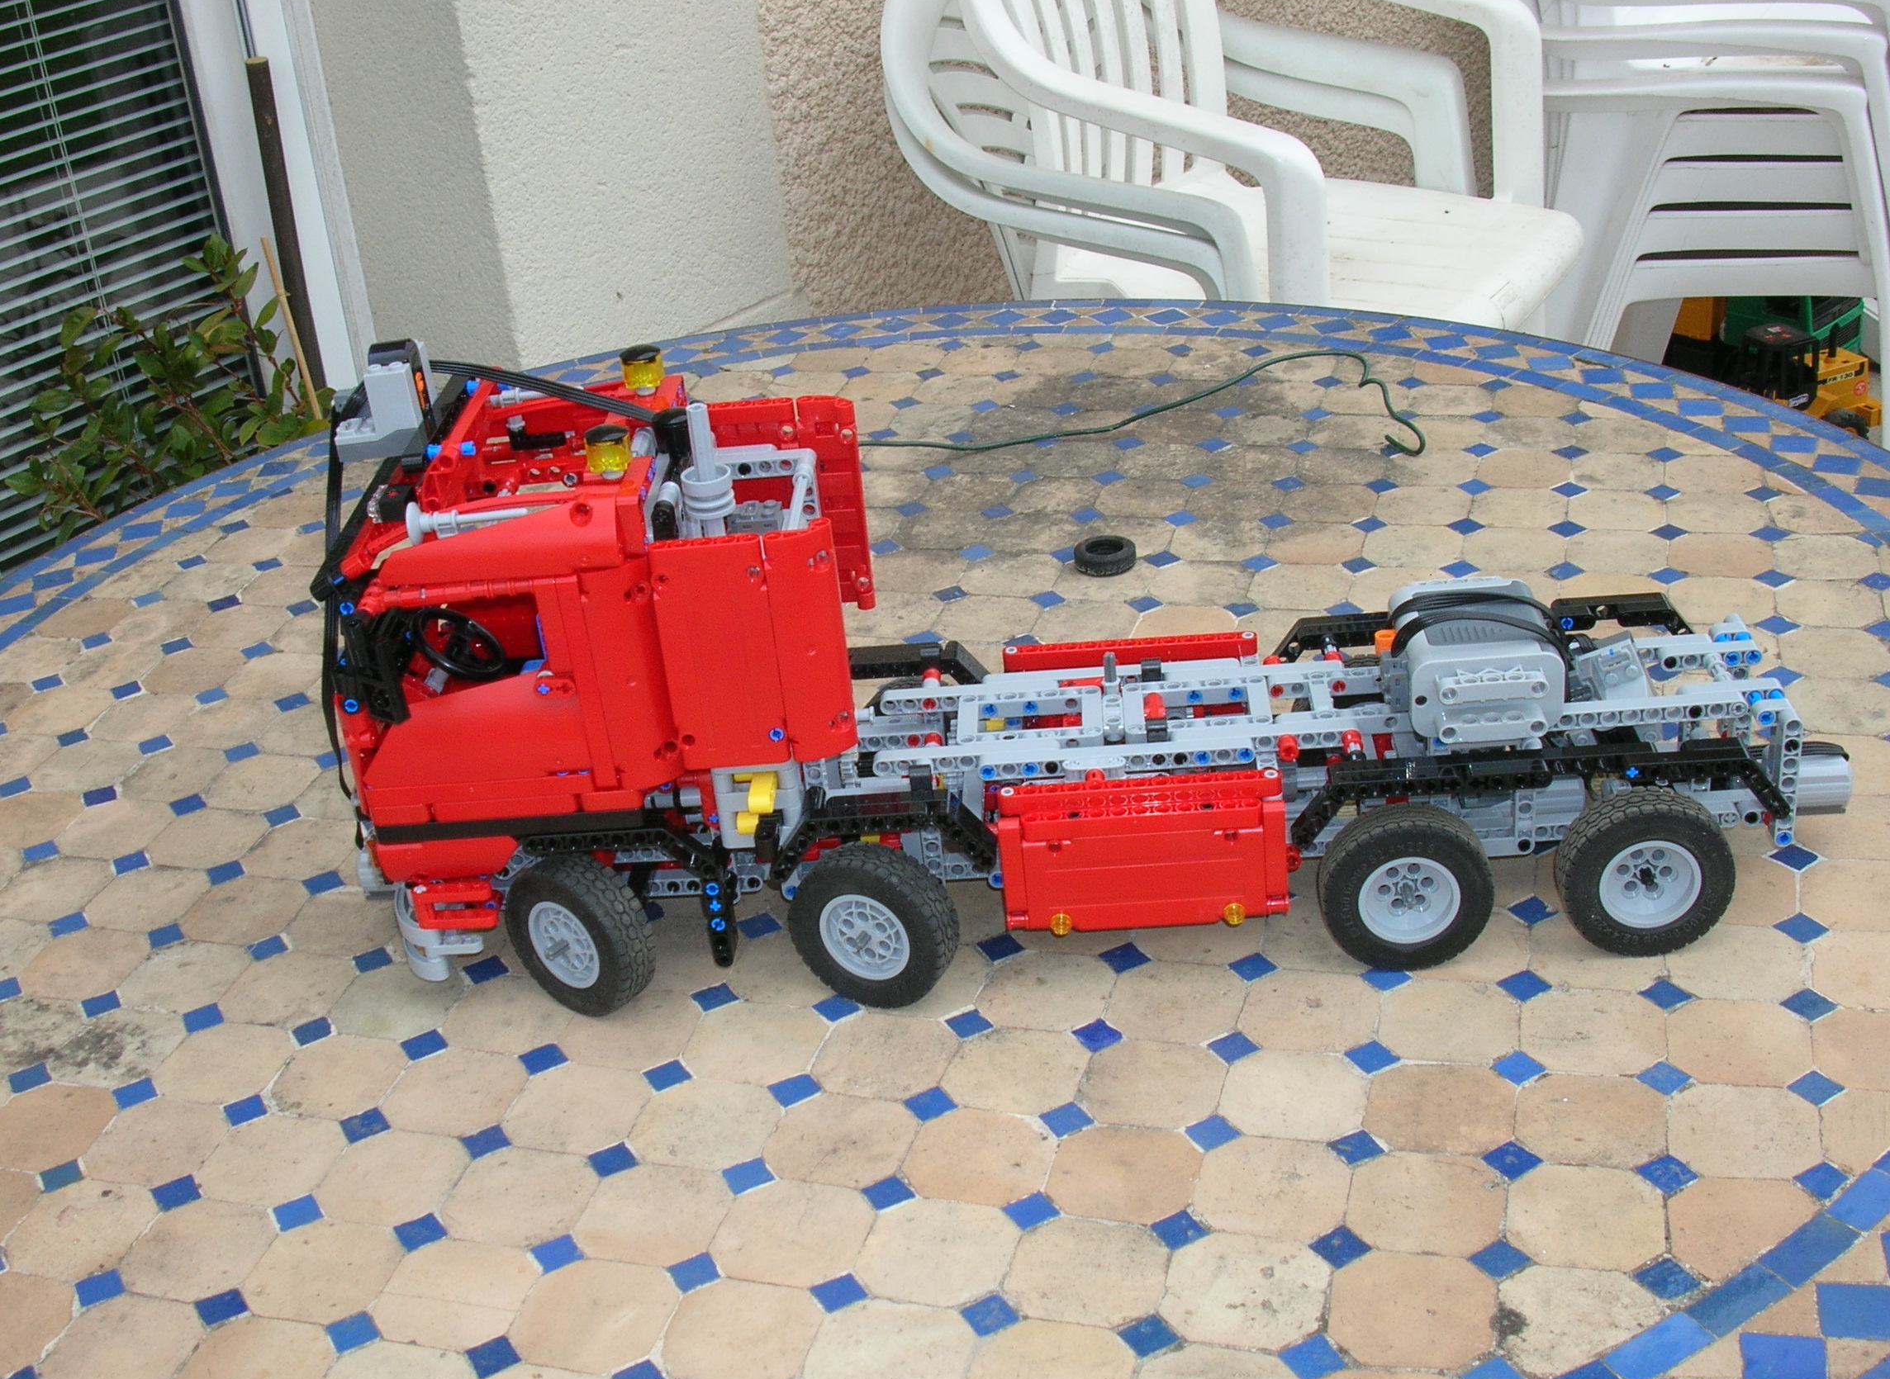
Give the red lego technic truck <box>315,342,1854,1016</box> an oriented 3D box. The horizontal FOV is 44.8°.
[{"bbox_3d":[0.050,-0.033,0.861,0.574,0.250,0.164,-4,28,5],"label":"red lego technic truck"}]

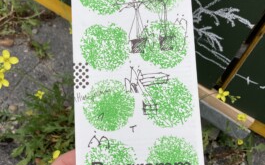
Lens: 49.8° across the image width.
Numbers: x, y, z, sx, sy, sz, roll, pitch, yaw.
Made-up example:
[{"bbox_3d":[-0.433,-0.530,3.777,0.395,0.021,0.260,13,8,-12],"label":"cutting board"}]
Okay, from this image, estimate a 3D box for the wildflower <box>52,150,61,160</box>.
[{"bbox_3d":[-0.122,0.119,0.460,0.018,0.014,0.017,-32,66,-20],"label":"wildflower"}]

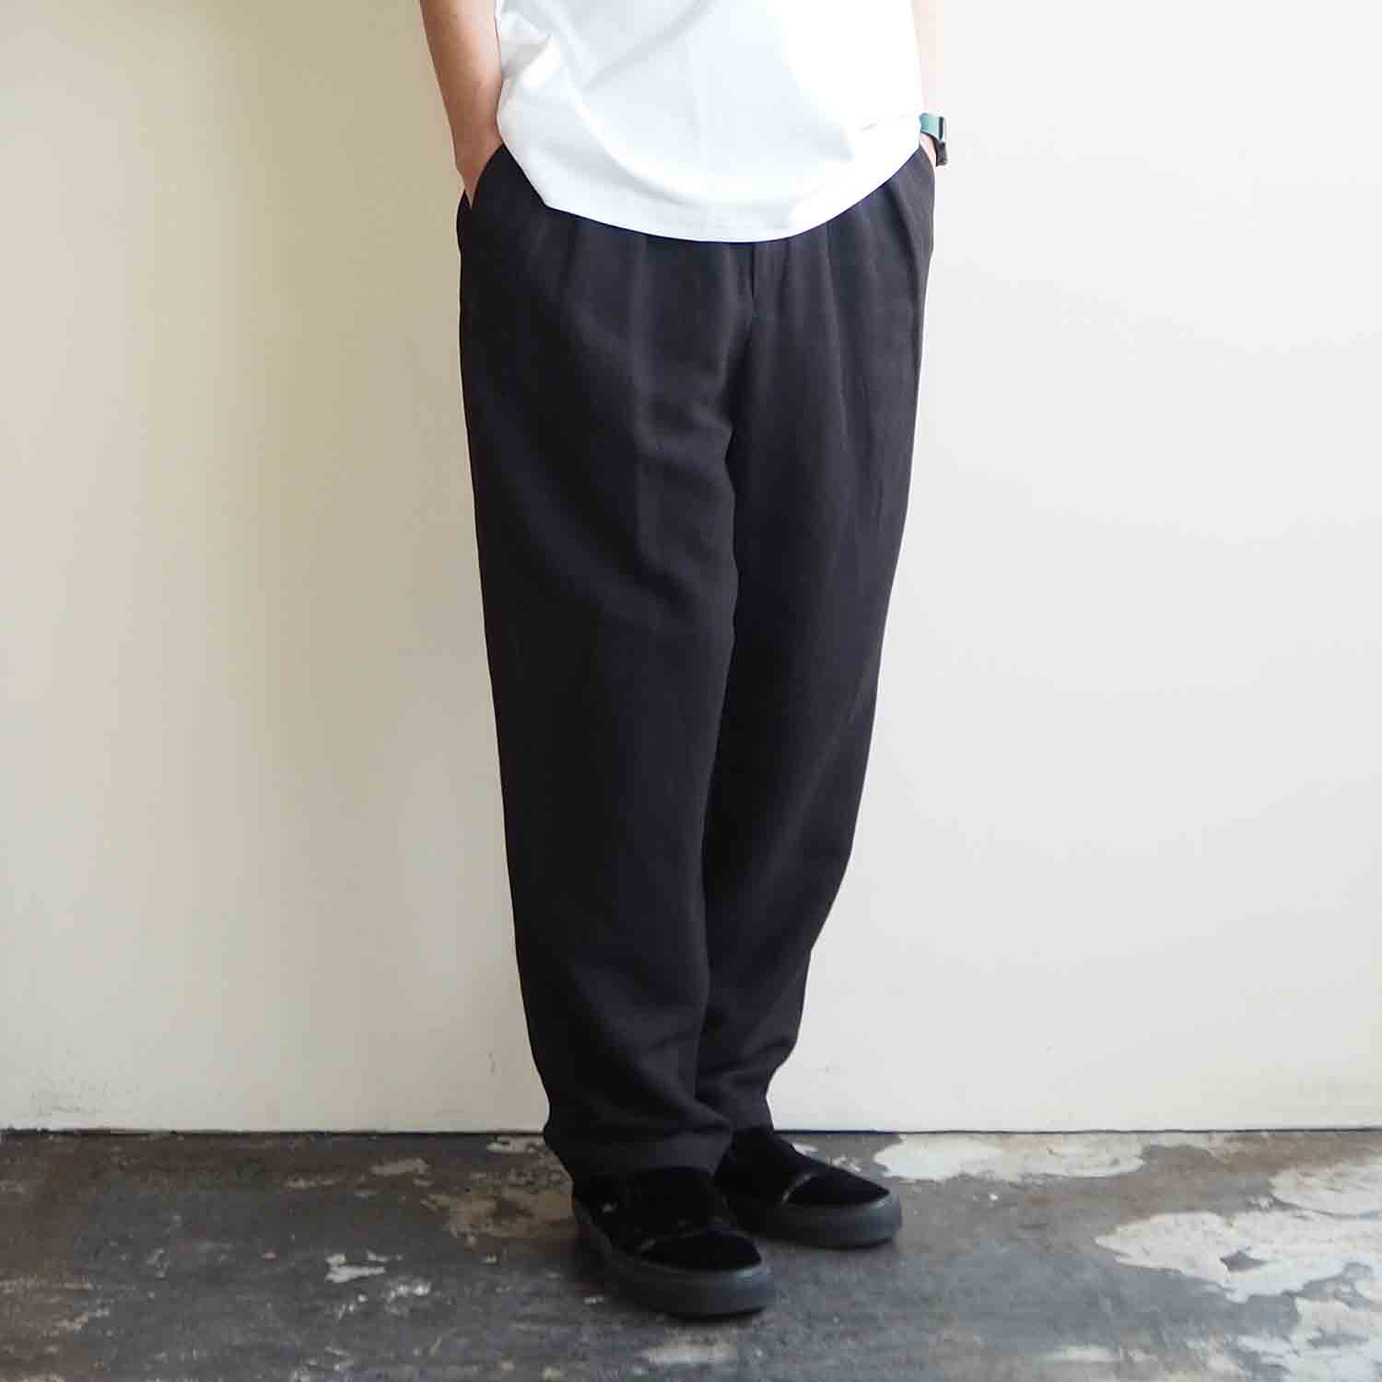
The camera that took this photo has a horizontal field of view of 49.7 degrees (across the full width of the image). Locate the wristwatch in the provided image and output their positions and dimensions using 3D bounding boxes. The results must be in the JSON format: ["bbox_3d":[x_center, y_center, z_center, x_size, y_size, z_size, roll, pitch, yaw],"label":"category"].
[{"bbox_3d":[0.217,-0.533,1.435,0.058,0.048,0.058,-1,2,-29],"label":"wristwatch"}]

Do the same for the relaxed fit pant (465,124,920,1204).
[{"bbox_3d":[0.003,-0.055,1.370,0.450,0.950,0.290,-1,2,-28],"label":"relaxed fit pant"}]

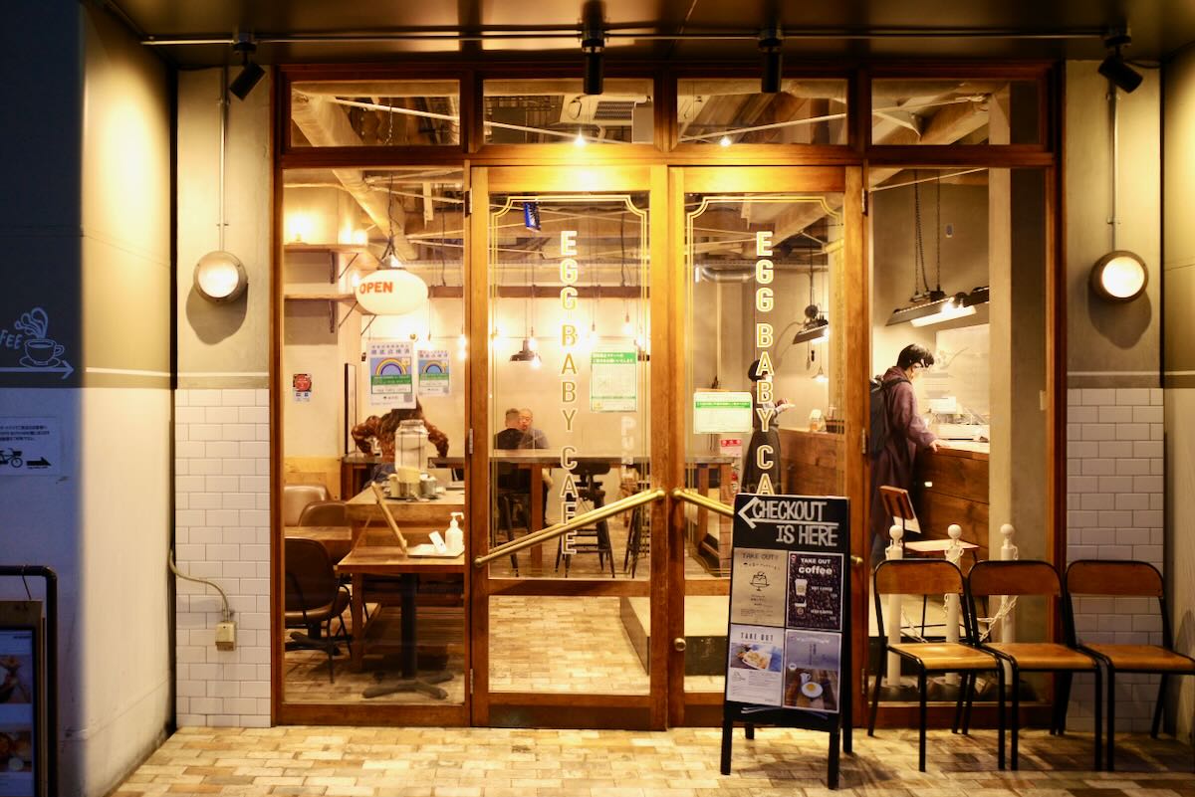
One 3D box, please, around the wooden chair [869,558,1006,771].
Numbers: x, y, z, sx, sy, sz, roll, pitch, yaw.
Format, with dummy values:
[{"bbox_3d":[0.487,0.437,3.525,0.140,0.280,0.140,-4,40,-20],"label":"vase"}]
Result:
[{"bbox_3d":[1.429,1.101,3.916,0.410,0.775,0.425,0,1,-7],"label":"wooden chair"}]

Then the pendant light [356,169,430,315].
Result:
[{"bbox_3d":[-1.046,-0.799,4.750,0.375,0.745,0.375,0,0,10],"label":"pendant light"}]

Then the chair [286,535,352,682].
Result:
[{"bbox_3d":[-1.617,1.101,5.055,0.490,0.770,0.520,0,1,1],"label":"chair"}]

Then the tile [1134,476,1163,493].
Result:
[{"bbox_3d":[2.450,0.381,4.140,0.135,0.076,0.009,0,1,1],"label":"tile"}]

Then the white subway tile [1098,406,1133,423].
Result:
[{"bbox_3d":[2.318,0.071,4.162,0.150,0.075,0.010,0,0,1],"label":"white subway tile"}]

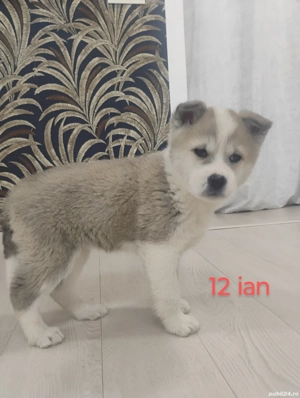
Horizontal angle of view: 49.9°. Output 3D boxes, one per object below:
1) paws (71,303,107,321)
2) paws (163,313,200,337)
[{"bbox_3d":[-0.138,0.257,0.751,0.074,0.033,0.051,-2,5,14],"label":"paws"},{"bbox_3d":[0.066,0.249,0.661,0.070,0.040,0.055,-1,5,30],"label":"paws"}]

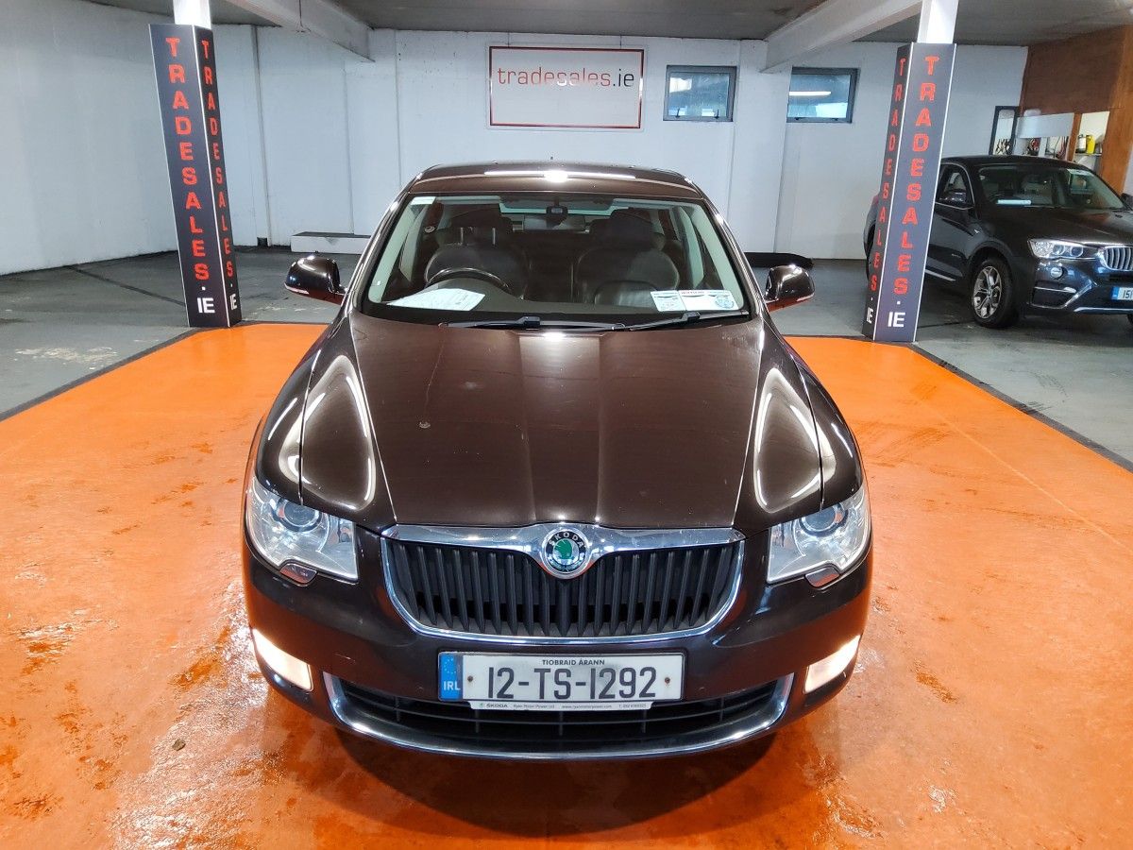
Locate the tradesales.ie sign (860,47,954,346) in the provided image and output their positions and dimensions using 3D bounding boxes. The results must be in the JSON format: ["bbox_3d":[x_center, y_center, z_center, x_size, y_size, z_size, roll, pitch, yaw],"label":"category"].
[{"bbox_3d":[2.905,-1.929,7.281,0.360,2.410,0.350,1,18,0],"label":"tradesales.ie sign"}]

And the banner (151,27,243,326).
[{"bbox_3d":[-3.109,-2.044,7.214,0.360,2.410,0.350,1,18,0],"label":"banner"}]

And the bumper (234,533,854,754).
[{"bbox_3d":[-0.014,0.459,2.055,1.700,0.530,0.530,1,18,-2],"label":"bumper"}]

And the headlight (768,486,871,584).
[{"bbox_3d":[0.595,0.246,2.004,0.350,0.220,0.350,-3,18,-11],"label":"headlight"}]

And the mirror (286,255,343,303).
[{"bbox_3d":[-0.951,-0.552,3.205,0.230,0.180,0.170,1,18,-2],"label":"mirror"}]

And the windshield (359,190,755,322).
[{"bbox_3d":[-0.037,-0.629,3.112,1.400,0.430,0.830,1,18,-2],"label":"windshield"}]

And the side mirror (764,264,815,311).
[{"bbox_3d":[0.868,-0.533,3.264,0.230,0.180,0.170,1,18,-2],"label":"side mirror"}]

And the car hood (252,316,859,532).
[{"bbox_3d":[-0.019,-0.056,2.362,1.540,0.290,1.270,1,18,-2],"label":"car hood"}]

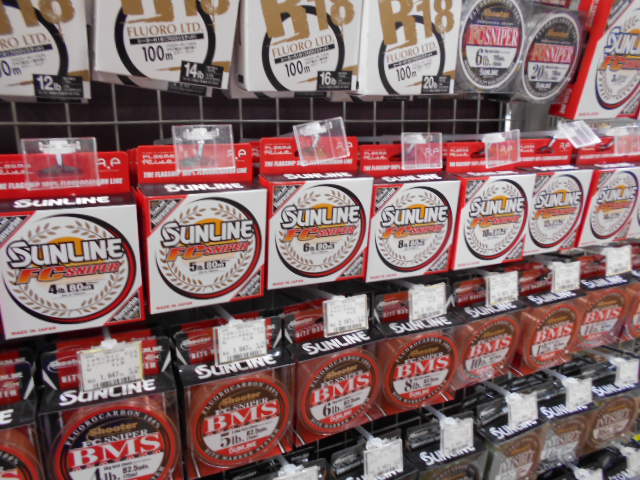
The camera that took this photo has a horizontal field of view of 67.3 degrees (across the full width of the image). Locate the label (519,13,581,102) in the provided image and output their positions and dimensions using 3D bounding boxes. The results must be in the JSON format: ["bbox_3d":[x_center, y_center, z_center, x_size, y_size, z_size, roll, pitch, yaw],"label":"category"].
[{"bbox_3d":[0.232,-0.193,0.509,0.084,0.085,0.030,-6,21,-25],"label":"label"}]

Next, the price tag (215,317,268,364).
[{"bbox_3d":[-0.067,0.087,0.408,0.044,0.035,0.004,-6,15,-22],"label":"price tag"}]

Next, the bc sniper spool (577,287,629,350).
[{"bbox_3d":[0.352,0.095,0.624,0.087,0.087,0.030,-6,20,-25],"label":"bc sniper spool"}]

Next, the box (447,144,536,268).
[{"bbox_3d":[0.179,-0.039,0.516,0.095,0.127,0.033,-6,21,-23],"label":"box"}]

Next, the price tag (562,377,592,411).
[{"bbox_3d":[0.338,0.199,0.624,0.044,0.035,0.004,-5,6,-21],"label":"price tag"}]

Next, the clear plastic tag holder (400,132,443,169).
[{"bbox_3d":[0.097,-0.084,0.454,0.046,0.033,0.004,-7,10,-25],"label":"clear plastic tag holder"}]

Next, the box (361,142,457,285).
[{"bbox_3d":[0.087,-0.028,0.478,0.095,0.127,0.033,-5,21,-19],"label":"box"}]

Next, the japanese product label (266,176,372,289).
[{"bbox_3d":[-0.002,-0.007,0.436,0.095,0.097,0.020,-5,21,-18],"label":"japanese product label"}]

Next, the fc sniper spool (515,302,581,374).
[{"bbox_3d":[0.269,0.111,0.588,0.089,0.090,0.033,-6,20,-25],"label":"fc sniper spool"}]

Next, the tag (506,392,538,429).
[{"bbox_3d":[0.234,0.196,0.557,0.042,0.034,0.004,-6,4,-25],"label":"tag"}]

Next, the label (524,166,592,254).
[{"bbox_3d":[0.255,-0.035,0.544,0.091,0.091,0.033,-5,20,-24],"label":"label"}]

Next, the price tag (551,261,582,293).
[{"bbox_3d":[0.294,0.044,0.573,0.044,0.035,0.004,-5,9,-20],"label":"price tag"}]

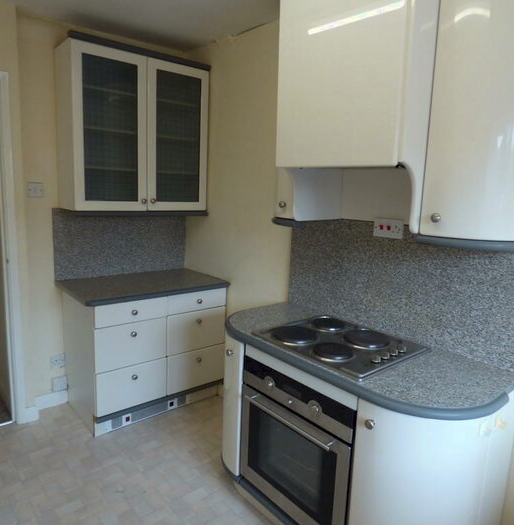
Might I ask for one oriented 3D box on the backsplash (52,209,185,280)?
[{"bbox_3d":[-0.955,-0.148,2.965,0.981,0.481,0.014,-5,12,-40],"label":"backsplash"}]

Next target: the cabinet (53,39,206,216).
[{"bbox_3d":[-0.805,-0.846,2.747,0.938,1.023,0.319,-5,12,-40],"label":"cabinet"}]

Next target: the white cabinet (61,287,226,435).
[{"bbox_3d":[-0.779,0.577,2.874,0.935,0.825,0.599,-5,12,-40],"label":"white cabinet"}]

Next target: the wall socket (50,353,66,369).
[{"bbox_3d":[-1.361,0.685,2.781,0.088,0.090,0.013,-5,12,-40],"label":"wall socket"}]

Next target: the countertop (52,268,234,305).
[{"bbox_3d":[-0.772,0.155,2.782,0.985,0.040,0.616,-5,12,-40],"label":"countertop"}]

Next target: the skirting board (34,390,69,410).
[{"bbox_3d":[-1.399,0.942,2.780,0.196,0.080,0.021,-5,12,-40],"label":"skirting board"}]

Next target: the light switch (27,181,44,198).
[{"bbox_3d":[-1.382,-0.452,2.531,0.087,0.088,0.012,-5,12,-40],"label":"light switch"}]

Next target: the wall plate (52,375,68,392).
[{"bbox_3d":[-1.335,0.831,2.744,0.090,0.092,0.012,-5,12,-41],"label":"wall plate"}]

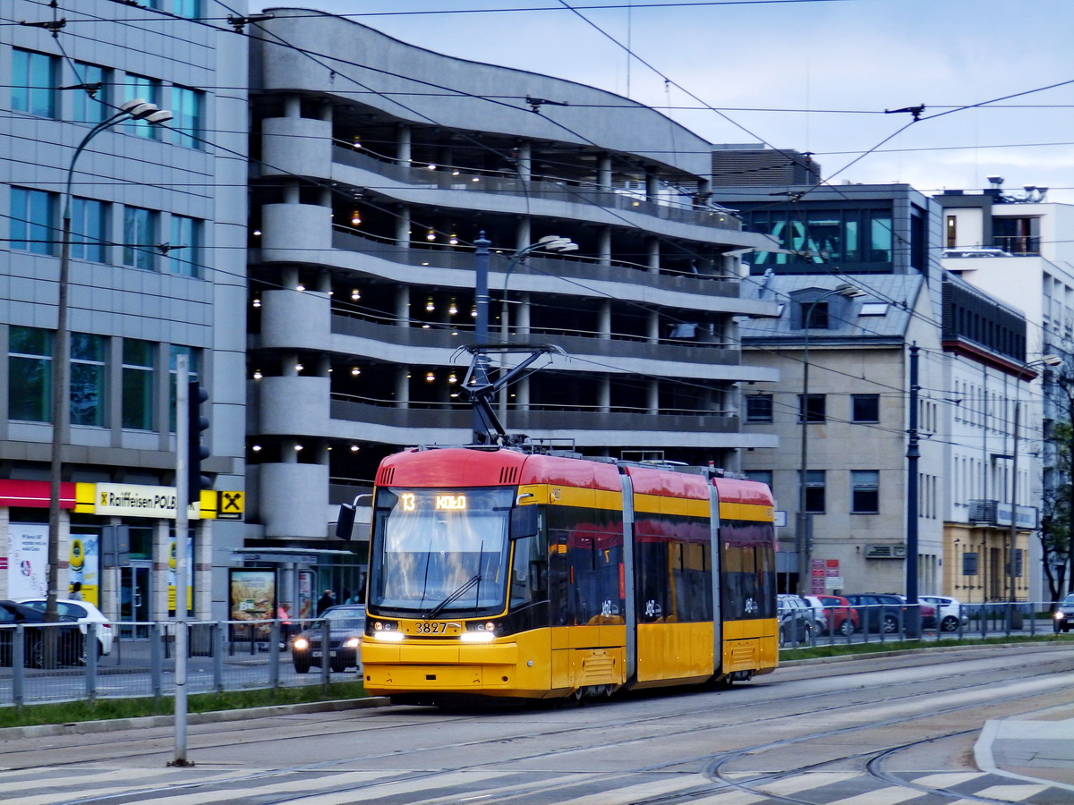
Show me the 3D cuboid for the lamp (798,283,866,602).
[{"bbox_3d":[10.248,2.012,140.718,2.250,12.414,0.900,-1,-3,20],"label":"lamp"}]

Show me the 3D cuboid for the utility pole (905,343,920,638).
[{"bbox_3d":[12.209,2.863,131.000,0.470,9.650,0.470,-1,-3,20],"label":"utility pole"}]

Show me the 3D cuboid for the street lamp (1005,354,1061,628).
[{"bbox_3d":[21.874,3.907,176.669,2.250,12.058,0.900,-1,-3,20],"label":"street lamp"}]

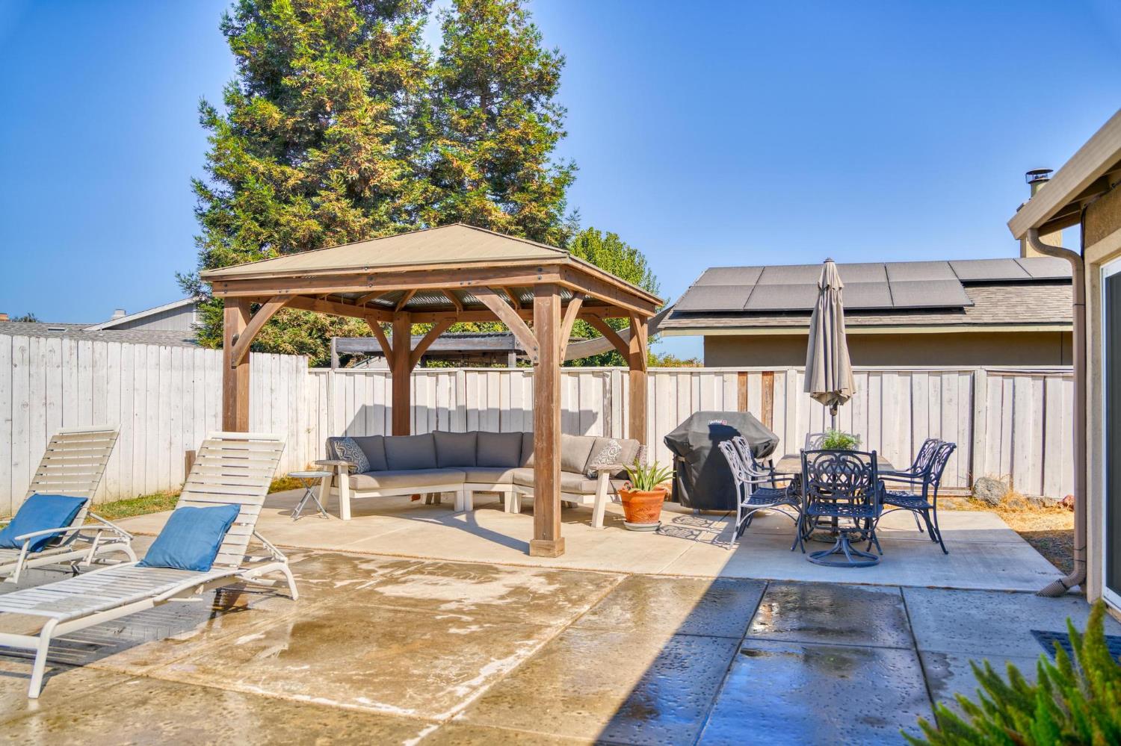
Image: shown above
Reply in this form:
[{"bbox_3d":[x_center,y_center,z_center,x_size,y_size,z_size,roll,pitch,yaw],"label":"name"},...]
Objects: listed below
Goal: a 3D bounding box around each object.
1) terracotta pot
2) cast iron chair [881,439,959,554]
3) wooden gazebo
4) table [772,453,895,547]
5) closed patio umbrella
[{"bbox_3d":[0.823,1.362,8.105,0.475,0.375,0.475,0,-1,6],"label":"terracotta pot"},{"bbox_3d":[3.114,1.086,7.271,0.700,0.940,0.620,0,-1,18],"label":"cast iron chair"},{"bbox_3d":[-1.116,-0.027,8.851,3.720,3.180,3.600,0,-1,20],"label":"wooden gazebo"},{"bbox_3d":[2.593,1.204,7.678,1.040,0.715,1.780,0,-1,17],"label":"table"},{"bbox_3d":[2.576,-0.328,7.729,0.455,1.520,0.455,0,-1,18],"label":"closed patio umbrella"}]

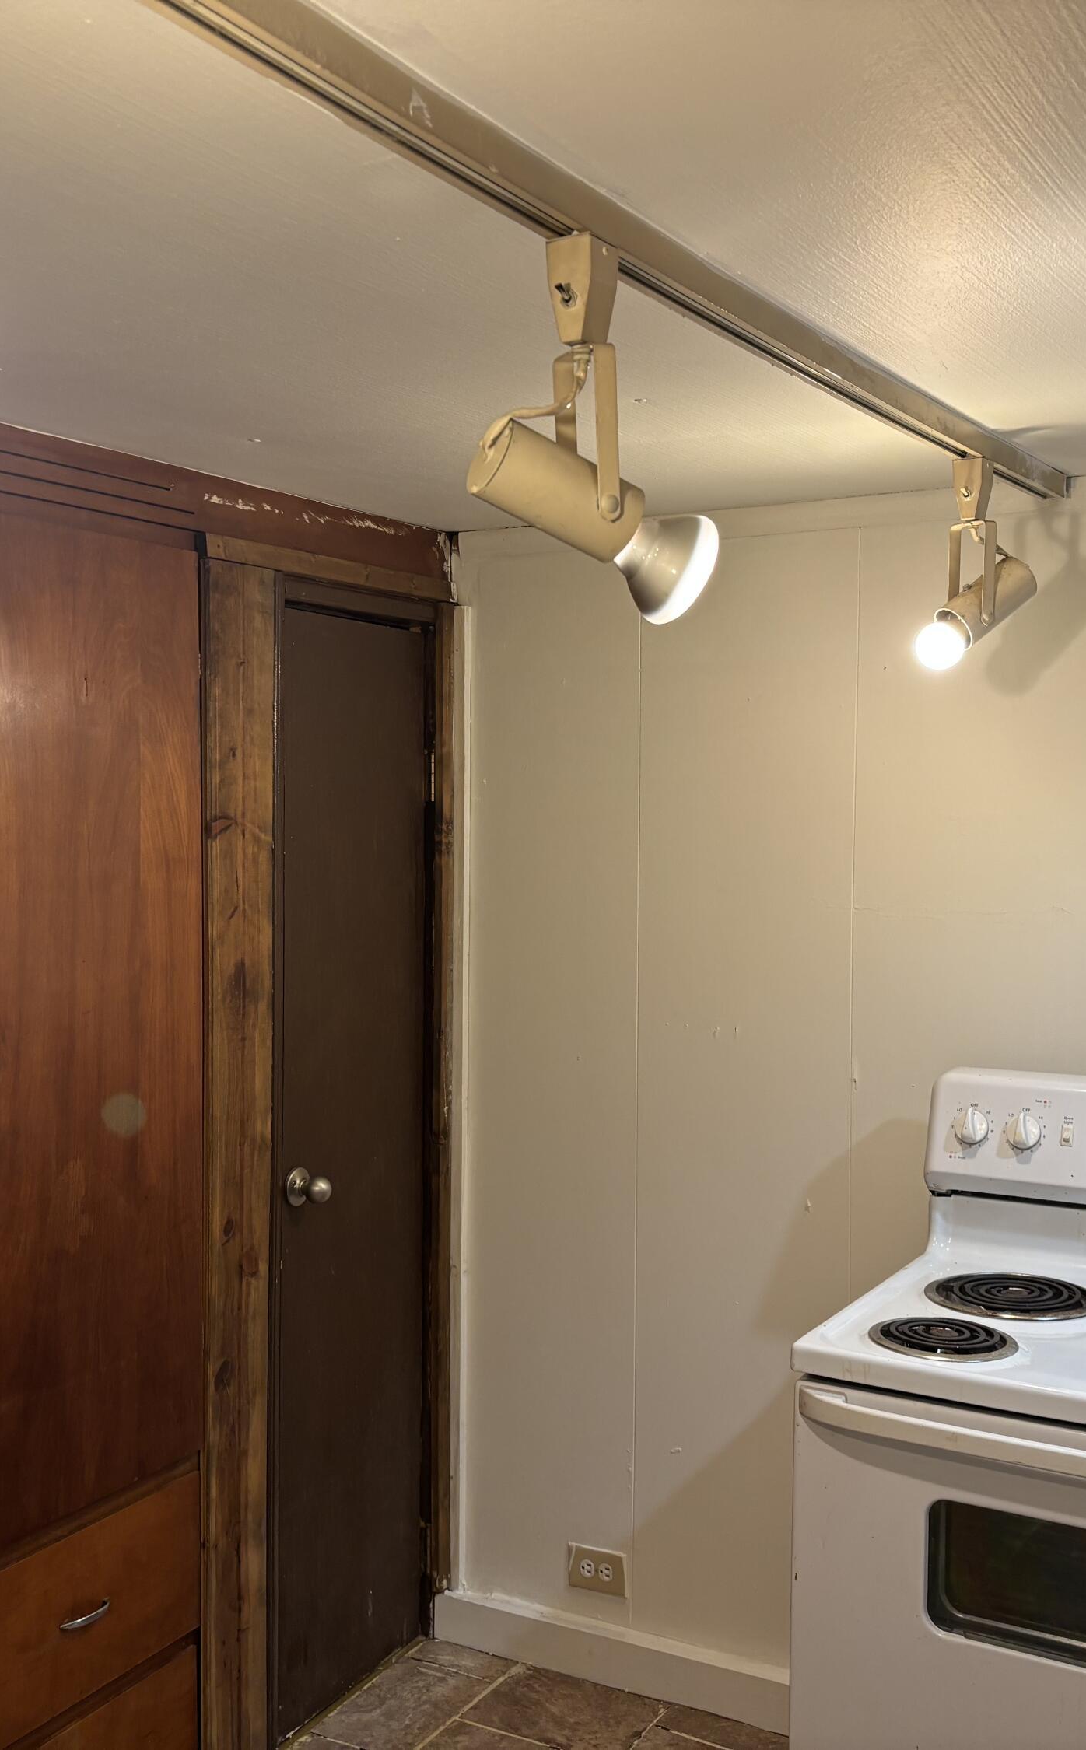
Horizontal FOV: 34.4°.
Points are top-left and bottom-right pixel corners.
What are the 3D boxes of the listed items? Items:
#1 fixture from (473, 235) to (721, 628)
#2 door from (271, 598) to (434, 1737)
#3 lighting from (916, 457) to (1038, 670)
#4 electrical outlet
[{"bbox_3d":[0.039,-0.373,1.459,0.215,0.300,0.100,-1,3,-30],"label":"fixture"},{"bbox_3d":[-0.361,0.509,3.146,0.040,1.940,0.480,2,3,31],"label":"door"},{"bbox_3d":[0.601,-0.428,2.431,0.190,0.295,0.090,0,2,-17],"label":"lighting"},{"bbox_3d":[0.101,1.276,3.211,0.120,0.076,0.008,2,3,31],"label":"electrical outlet"}]

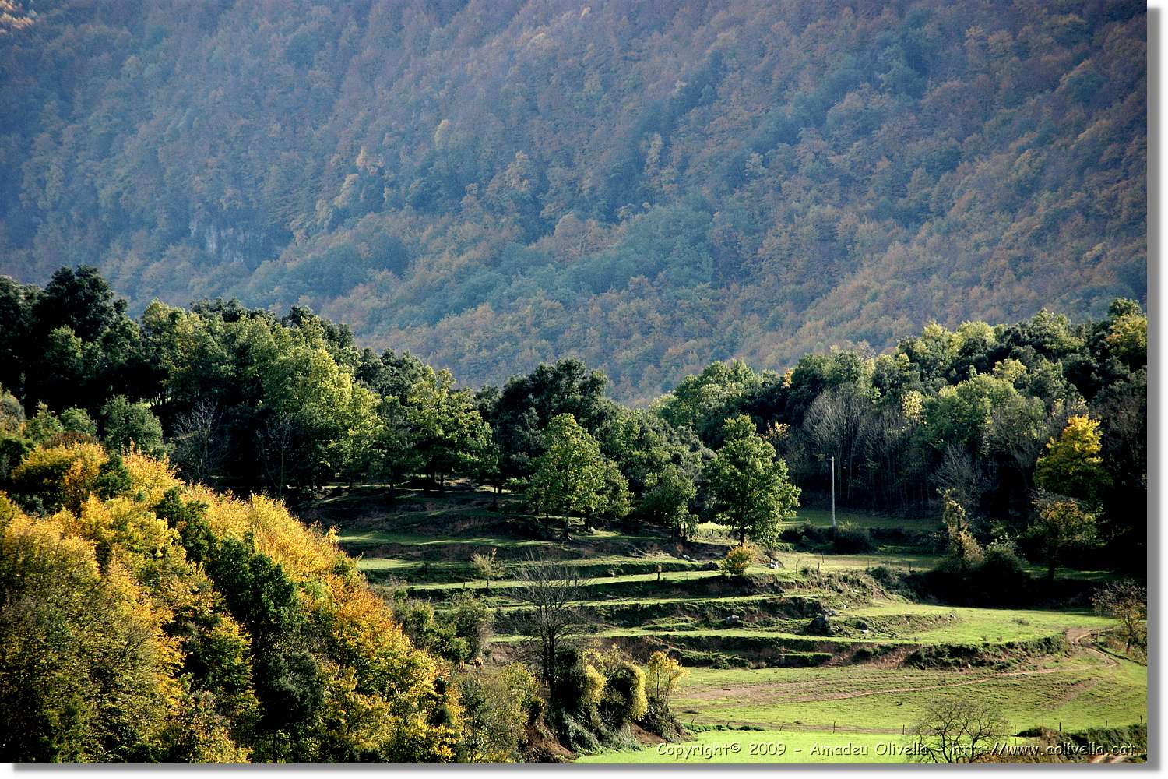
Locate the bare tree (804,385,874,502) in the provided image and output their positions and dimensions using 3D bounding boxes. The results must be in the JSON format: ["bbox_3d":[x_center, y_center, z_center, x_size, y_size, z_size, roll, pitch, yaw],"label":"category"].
[{"bbox_3d":[24.900,5.300,950.000,6.770,11.210,6.430,0,5,0],"label":"bare tree"}]

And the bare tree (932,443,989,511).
[{"bbox_3d":[34.810,8.400,900.000,5.230,6.620,4.970,0,5,0],"label":"bare tree"}]

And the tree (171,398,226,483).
[{"bbox_3d":[-37.680,5.030,950.000,5.430,8.240,5.160,0,5,0],"label":"tree"}]

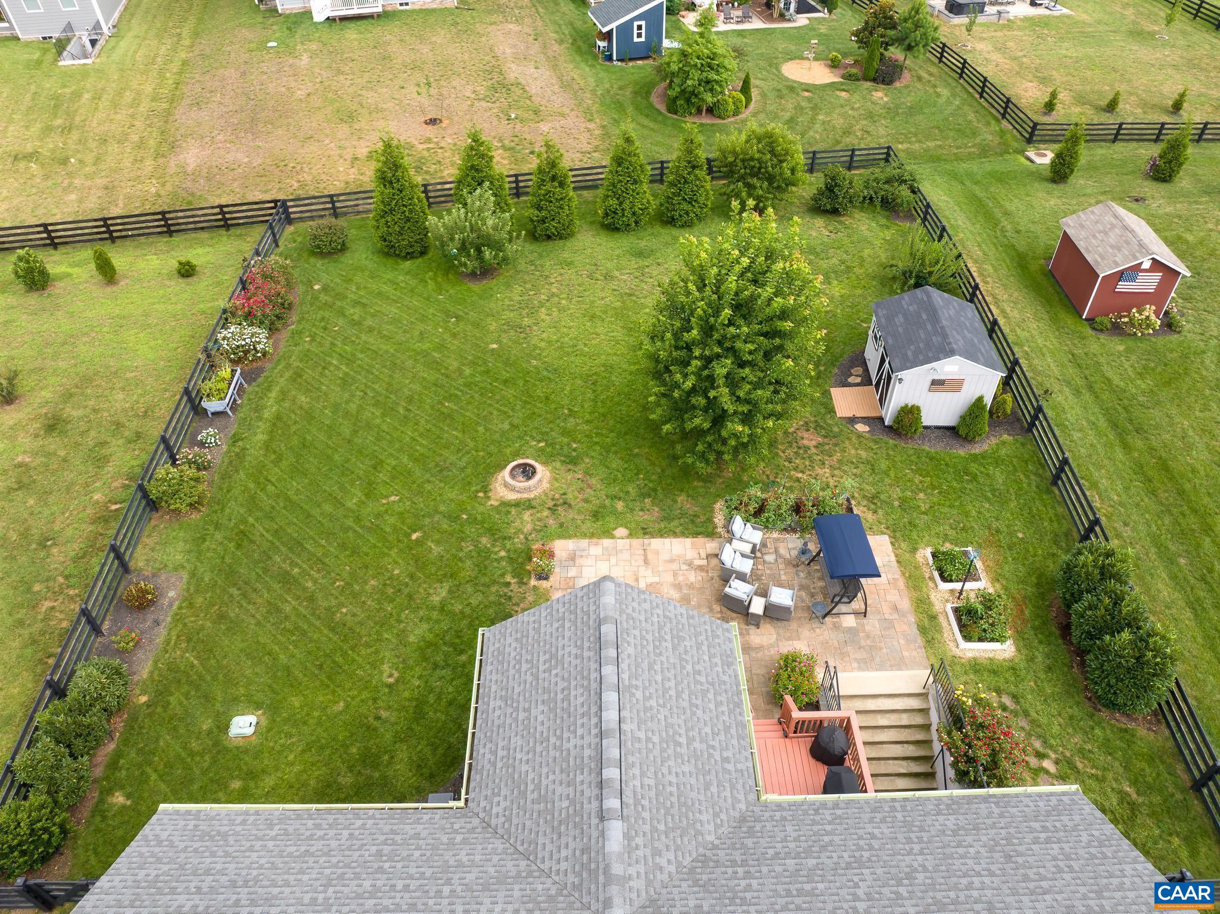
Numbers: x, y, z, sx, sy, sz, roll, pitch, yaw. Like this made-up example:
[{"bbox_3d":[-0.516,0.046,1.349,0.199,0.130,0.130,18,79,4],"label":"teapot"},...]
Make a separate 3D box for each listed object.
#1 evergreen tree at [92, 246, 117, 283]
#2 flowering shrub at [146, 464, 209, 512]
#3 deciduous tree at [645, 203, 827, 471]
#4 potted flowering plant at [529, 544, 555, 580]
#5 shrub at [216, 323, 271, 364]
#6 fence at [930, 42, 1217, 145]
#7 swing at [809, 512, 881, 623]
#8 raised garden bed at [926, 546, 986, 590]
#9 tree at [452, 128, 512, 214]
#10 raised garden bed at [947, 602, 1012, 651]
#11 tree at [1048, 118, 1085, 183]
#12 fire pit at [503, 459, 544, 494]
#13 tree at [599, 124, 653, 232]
[{"bbox_3d":[-20.933,-7.965,34.995,0.686,1.636,0.686,-1,43,0],"label":"evergreen tree"},{"bbox_3d":[-12.930,0.867,25.234,1.707,1.059,1.707,-1,43,0],"label":"flowering shrub"},{"bbox_3d":[3.716,-3.391,24.986,5.500,8.000,5.500,0,43,0],"label":"deciduous tree"},{"bbox_3d":[-1.959,2.992,24.211,0.700,0.700,0.850,0,43,0],"label":"potted flowering plant"},{"bbox_3d":[-13.726,-4.271,31.682,1.950,1.200,1.900,0,43,0],"label":"shrub"},{"bbox_3d":[29.307,-22.257,52.133,11.800,1.600,10.300,0,43,0],"label":"fence"},{"bbox_3d":[6.378,3.089,23.249,1.300,1.750,2.050,-2,43,-2],"label":"swing"},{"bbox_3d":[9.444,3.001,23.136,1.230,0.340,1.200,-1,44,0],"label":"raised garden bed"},{"bbox_3d":[-5.998,-12.699,38.830,2.750,4.700,2.750,-1,44,0],"label":"tree"},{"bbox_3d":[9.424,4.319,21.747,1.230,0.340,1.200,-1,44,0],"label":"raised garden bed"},{"bbox_3d":[23.923,-15.784,43.723,1.600,3.200,1.600,0,43,0],"label":"tree"},{"bbox_3d":[-2.760,0.615,26.939,1.278,0.340,1.278,0,43,0],"label":"fire pit"},{"bbox_3d":[0.735,-12.727,38.246,2.538,4.592,2.538,-1,44,0],"label":"tree"}]

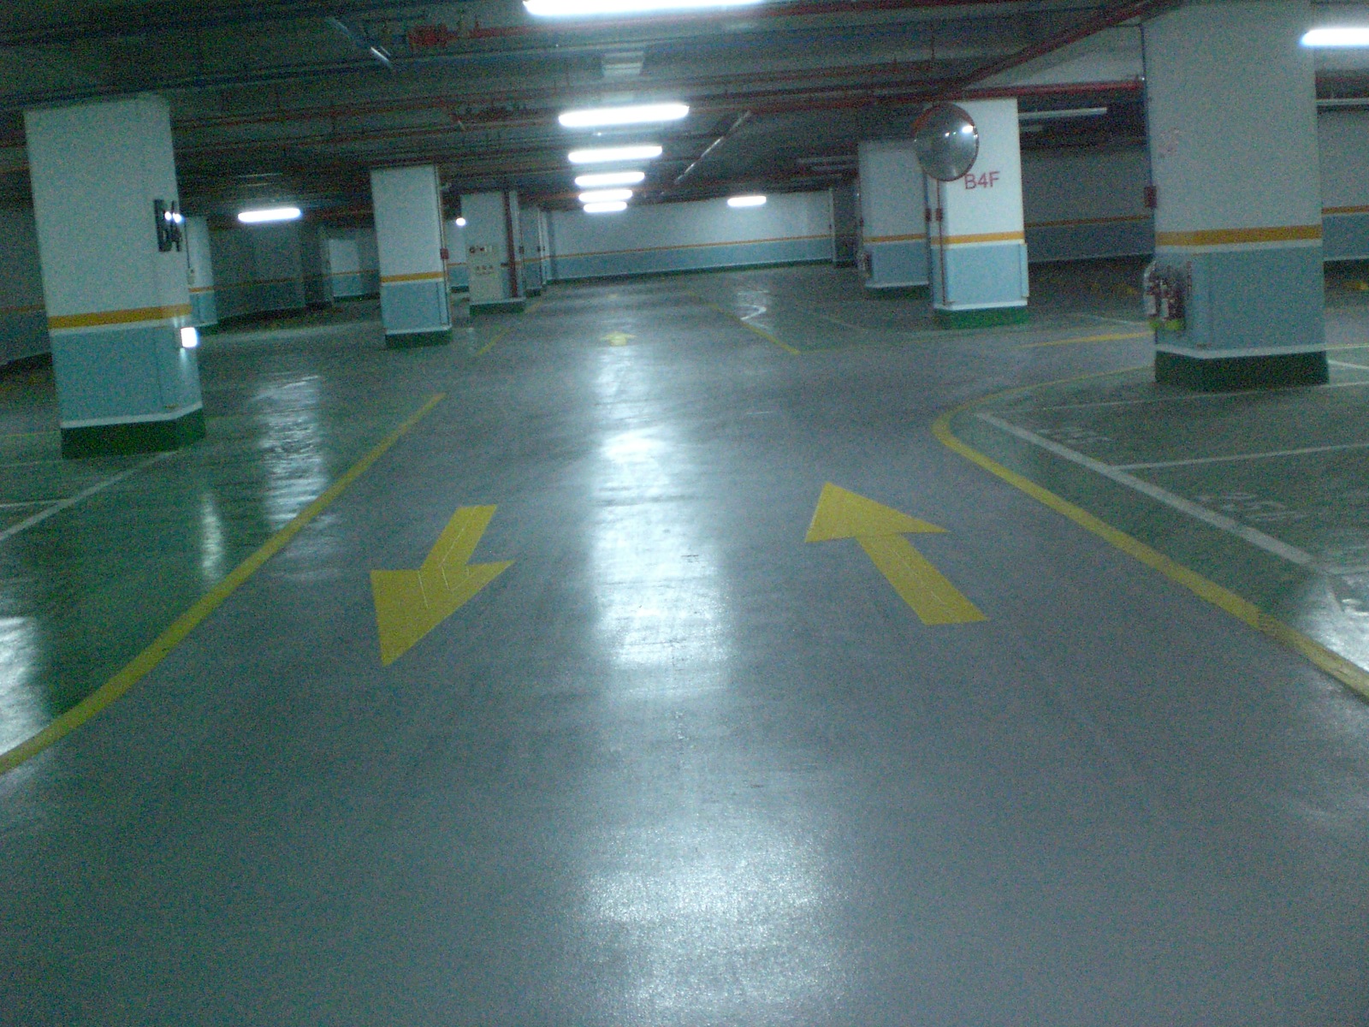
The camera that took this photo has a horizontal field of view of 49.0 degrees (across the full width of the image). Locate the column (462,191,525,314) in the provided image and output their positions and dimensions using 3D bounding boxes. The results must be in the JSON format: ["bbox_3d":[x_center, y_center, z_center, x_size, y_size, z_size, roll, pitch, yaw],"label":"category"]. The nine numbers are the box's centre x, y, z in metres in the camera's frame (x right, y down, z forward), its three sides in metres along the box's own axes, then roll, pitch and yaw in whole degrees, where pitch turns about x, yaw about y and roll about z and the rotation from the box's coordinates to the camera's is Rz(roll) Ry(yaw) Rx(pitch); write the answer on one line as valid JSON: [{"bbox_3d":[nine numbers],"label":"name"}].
[{"bbox_3d":[-4.112,-5.601,32.372,1.071,2.551,0.862,-5,10,-2],"label":"column"}]

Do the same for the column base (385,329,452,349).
[{"bbox_3d":[-3.908,-2.598,22.352,0.907,0.227,0.870,-5,10,-2],"label":"column base"}]

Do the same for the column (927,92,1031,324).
[{"bbox_3d":[3.407,-3.479,17.587,0.888,2.551,0.866,-5,10,-2],"label":"column"}]

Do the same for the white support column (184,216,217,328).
[{"bbox_3d":[-10.845,-5.146,32.746,0.883,2.551,0.858,-5,10,-2],"label":"white support column"}]

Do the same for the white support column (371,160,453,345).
[{"bbox_3d":[-3.997,-3.738,22.144,0.888,2.551,0.851,-5,10,-2],"label":"white support column"}]

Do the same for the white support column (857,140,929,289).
[{"bbox_3d":[3.492,-4.861,25.099,0.916,2.551,0.850,-5,10,-2],"label":"white support column"}]

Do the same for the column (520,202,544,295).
[{"bbox_3d":[-4.536,-7.412,42.449,0.883,2.551,0.858,-5,10,-2],"label":"column"}]

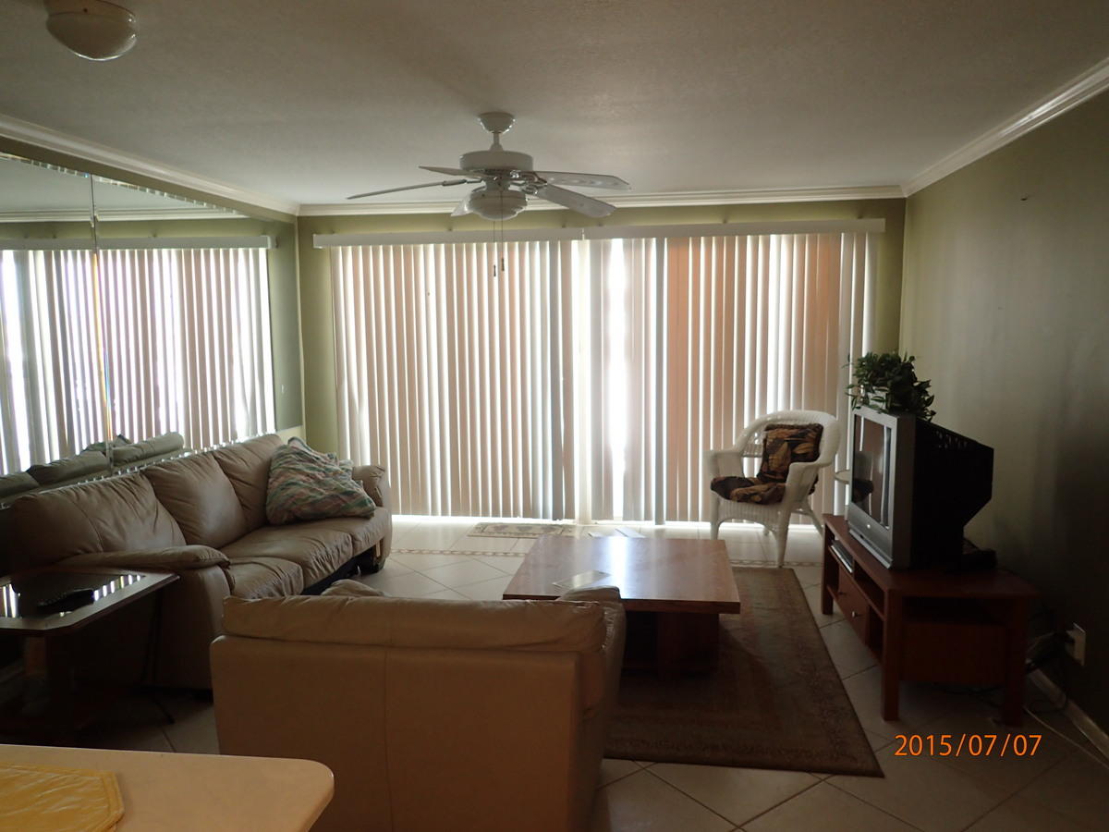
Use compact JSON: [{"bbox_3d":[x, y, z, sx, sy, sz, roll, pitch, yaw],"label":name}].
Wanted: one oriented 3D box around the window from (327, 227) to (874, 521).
[{"bbox_3d":[0.252,-0.238,5.818,3.870,2.020,0.090,1,7,9],"label":"window"}]

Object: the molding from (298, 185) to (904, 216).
[{"bbox_3d":[0.212,-1.513,5.669,4.330,0.080,0.075,0,7,9],"label":"molding"}]

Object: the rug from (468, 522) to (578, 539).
[{"bbox_3d":[-0.215,0.831,5.831,0.760,0.010,0.420,1,7,9],"label":"rug"}]

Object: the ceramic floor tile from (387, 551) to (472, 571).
[{"bbox_3d":[-0.826,0.947,5.257,0.410,0.010,0.410,-6,8,-36],"label":"ceramic floor tile"}]

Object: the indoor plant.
[{"bbox_3d":[1.579,-0.143,3.774,0.330,0.320,0.420,0,7,9],"label":"indoor plant"}]

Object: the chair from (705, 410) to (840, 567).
[{"bbox_3d":[1.444,0.433,5.244,0.700,0.905,0.660,-7,9,-42],"label":"chair"}]

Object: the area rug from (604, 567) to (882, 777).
[{"bbox_3d":[0.519,1.073,3.960,1.580,0.015,2.310,0,7,9],"label":"area rug"}]

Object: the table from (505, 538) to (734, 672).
[{"bbox_3d":[0.333,0.897,3.718,0.950,0.420,0.920,0,7,9],"label":"table"}]

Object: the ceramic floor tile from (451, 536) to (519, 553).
[{"bbox_3d":[-0.471,0.879,5.523,0.410,0.010,0.410,1,7,9],"label":"ceramic floor tile"}]

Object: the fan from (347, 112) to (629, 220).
[{"bbox_3d":[-0.252,-1.069,3.471,1.290,0.430,1.290,0,7,9],"label":"fan"}]

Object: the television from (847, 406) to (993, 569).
[{"bbox_3d":[1.586,0.273,3.438,0.460,0.610,0.660,0,7,6],"label":"television"}]

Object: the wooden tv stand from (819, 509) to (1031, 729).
[{"bbox_3d":[1.569,0.827,3.541,0.517,0.516,1.150,0,7,7],"label":"wooden tv stand"}]

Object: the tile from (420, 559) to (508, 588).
[{"bbox_3d":[-0.567,0.979,4.962,0.410,0.010,0.410,-6,8,-36],"label":"tile"}]

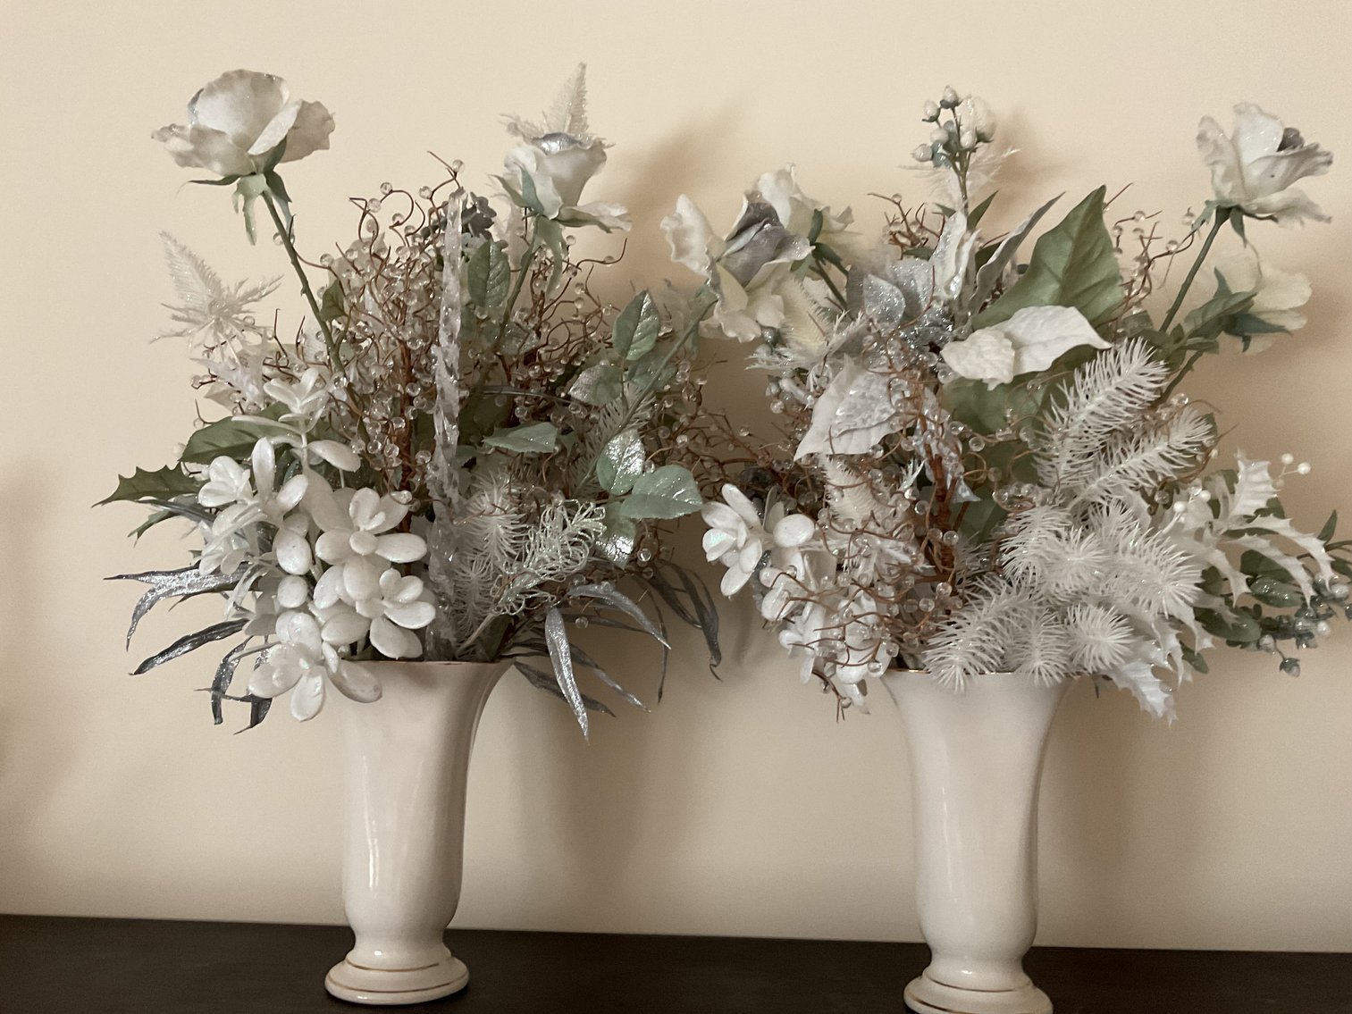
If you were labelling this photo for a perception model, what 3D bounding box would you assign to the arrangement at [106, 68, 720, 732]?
[{"bbox_3d":[-0.167,-0.074,0.713,0.394,0.431,0.270,1,-6,3],"label":"arrangement"}]

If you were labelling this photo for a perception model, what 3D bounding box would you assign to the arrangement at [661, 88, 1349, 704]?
[{"bbox_3d":[0.203,-0.069,0.693,0.422,0.396,0.280,1,-6,3],"label":"arrangement"}]

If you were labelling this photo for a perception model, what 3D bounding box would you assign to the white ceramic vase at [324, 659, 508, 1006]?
[{"bbox_3d":[-0.168,0.193,0.700,0.114,0.199,0.114,1,-6,3],"label":"white ceramic vase"}]

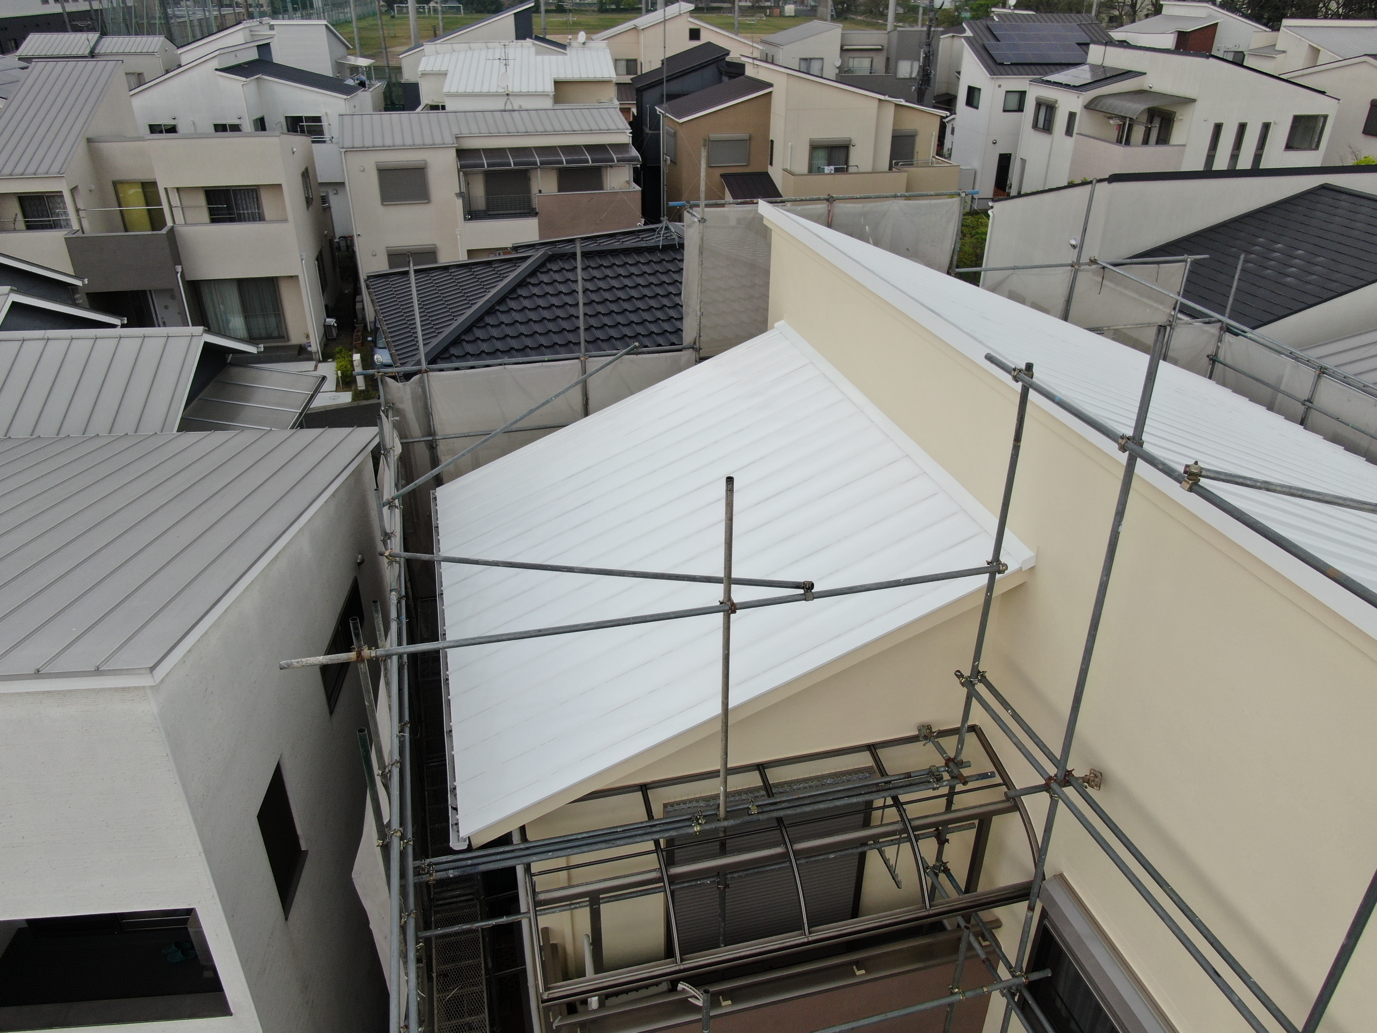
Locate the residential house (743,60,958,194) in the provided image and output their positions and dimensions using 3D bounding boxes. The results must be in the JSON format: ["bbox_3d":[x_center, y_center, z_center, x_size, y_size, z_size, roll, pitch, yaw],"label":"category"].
[{"bbox_3d":[7.168,-16.105,43.042,7.300,8.200,9.200,-5,29,-10],"label":"residential house"}]

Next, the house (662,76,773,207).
[{"bbox_3d":[0.898,-16.789,45.357,4.300,7.300,6.600,-5,29,-10],"label":"house"}]

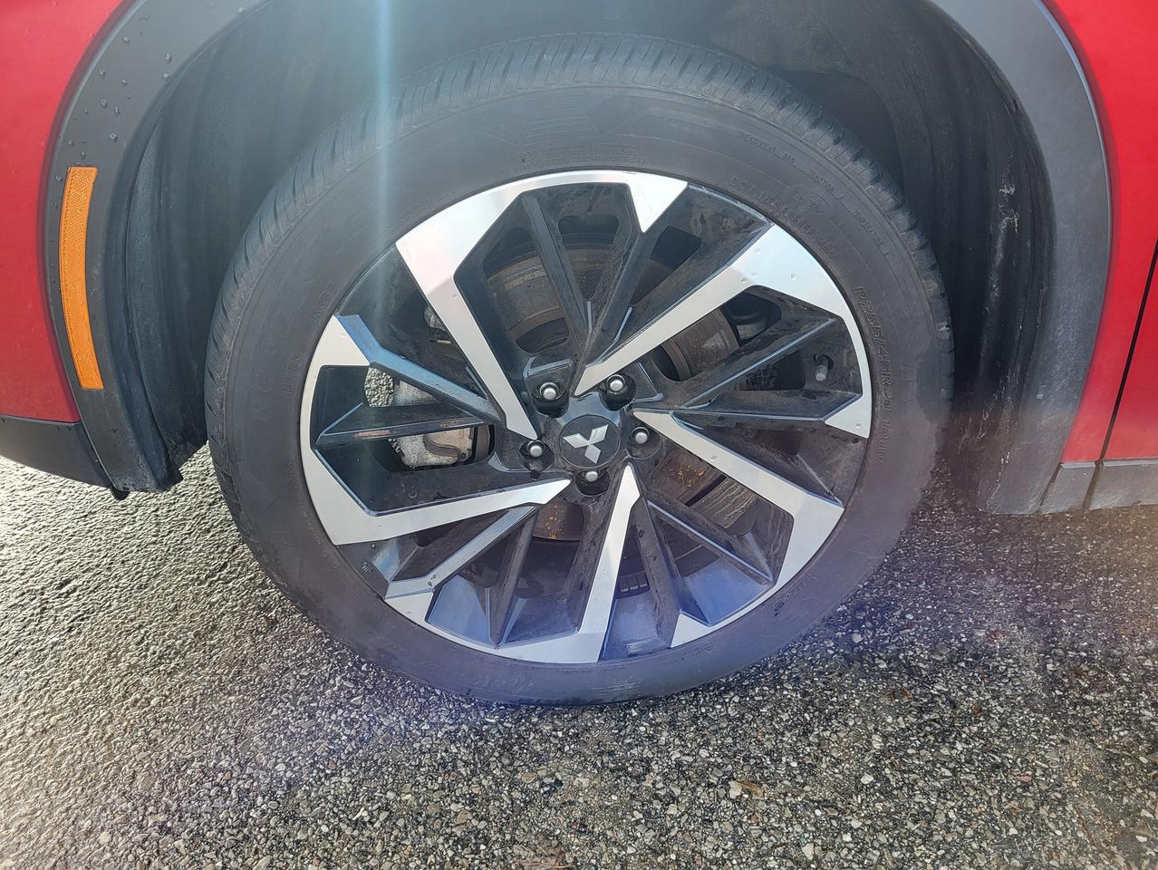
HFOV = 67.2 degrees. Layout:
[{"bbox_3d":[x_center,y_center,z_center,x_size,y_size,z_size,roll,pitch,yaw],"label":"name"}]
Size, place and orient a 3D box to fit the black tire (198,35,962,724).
[{"bbox_3d":[0.004,-0.035,0.942,0.735,0.732,0.255,-2,31,-4],"label":"black tire"}]

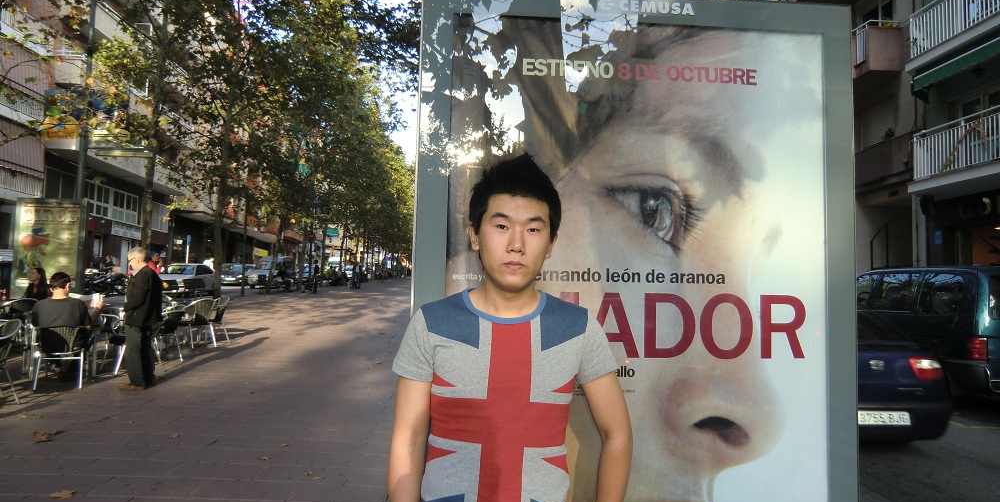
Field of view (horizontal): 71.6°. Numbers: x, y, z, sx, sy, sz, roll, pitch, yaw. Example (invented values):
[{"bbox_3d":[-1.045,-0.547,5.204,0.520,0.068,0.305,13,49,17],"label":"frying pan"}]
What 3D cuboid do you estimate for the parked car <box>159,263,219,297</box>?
[{"bbox_3d":[-14.000,1.300,31.300,1.660,1.410,4.000,2,-3,-4],"label":"parked car"}]

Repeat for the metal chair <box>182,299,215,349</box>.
[{"bbox_3d":[-5.050,1.220,11.600,0.560,0.800,0.550,-1,-4,39],"label":"metal chair"}]

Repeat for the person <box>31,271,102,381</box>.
[{"bbox_3d":[-5.200,0.935,8.420,0.720,1.340,0.880,3,-4,-22],"label":"person"}]

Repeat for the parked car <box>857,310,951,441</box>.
[{"bbox_3d":[3.100,1.150,8.050,1.710,1.430,4.350,2,-3,-3],"label":"parked car"}]

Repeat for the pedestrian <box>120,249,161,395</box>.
[{"bbox_3d":[-4.240,0.790,8.200,0.400,1.660,0.480,2,-3,-6],"label":"pedestrian"}]

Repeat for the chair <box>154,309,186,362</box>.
[{"bbox_3d":[-5.100,1.280,10.500,0.560,0.780,0.550,-1,-4,34],"label":"chair"}]

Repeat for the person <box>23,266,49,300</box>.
[{"bbox_3d":[-7.350,0.940,11.000,0.700,1.330,0.500,5,-5,-45],"label":"person"}]

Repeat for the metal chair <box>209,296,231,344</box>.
[{"bbox_3d":[-5.120,1.220,12.200,0.560,0.800,0.550,1,-3,9],"label":"metal chair"}]

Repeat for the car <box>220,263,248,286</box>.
[{"bbox_3d":[-17.800,1.600,46.500,1.720,1.430,4.200,2,-3,-7],"label":"car"}]

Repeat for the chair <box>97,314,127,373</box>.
[{"bbox_3d":[-5.100,1.220,9.350,0.560,0.780,0.550,4,-4,-38],"label":"chair"}]

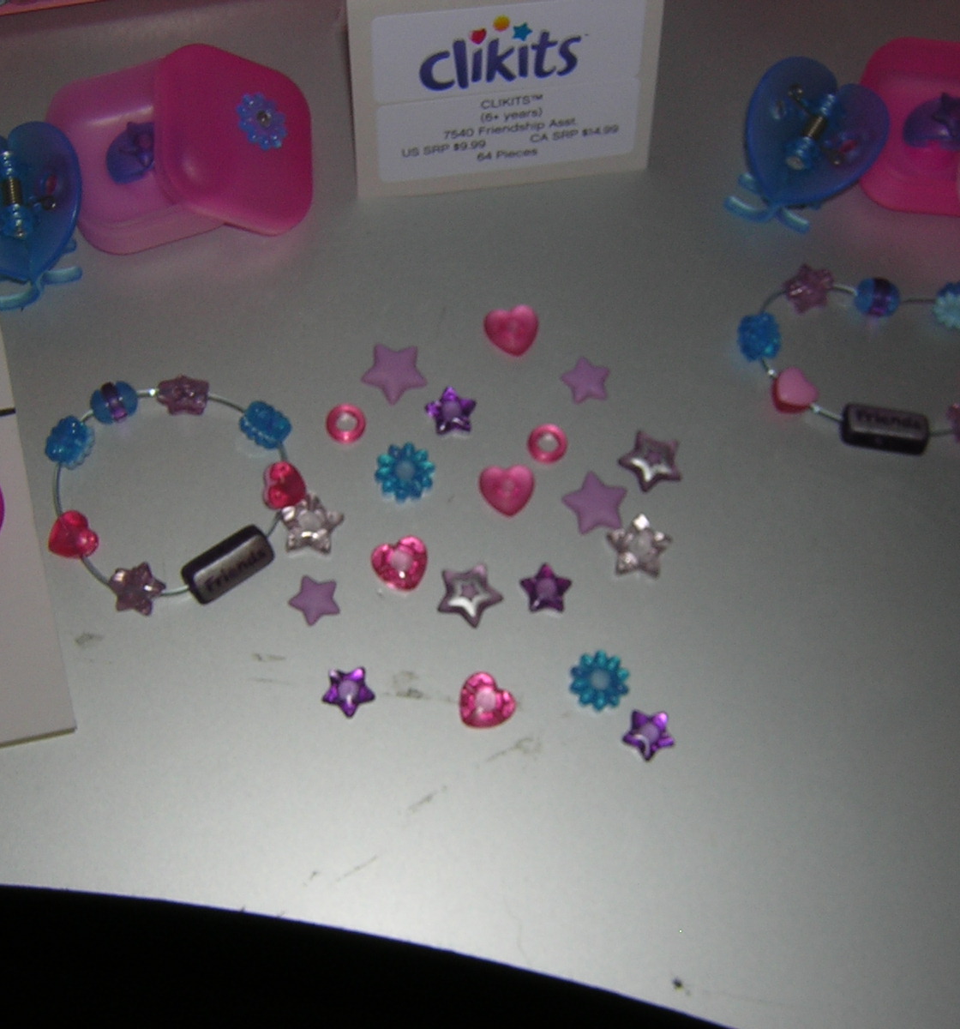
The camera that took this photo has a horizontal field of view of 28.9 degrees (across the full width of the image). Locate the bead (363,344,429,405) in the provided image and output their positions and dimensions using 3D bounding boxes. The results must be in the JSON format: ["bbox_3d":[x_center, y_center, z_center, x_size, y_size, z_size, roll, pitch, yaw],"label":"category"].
[{"bbox_3d":[-0.022,-0.036,0.475,0.016,0.004,0.015,3,76,-1],"label":"bead"}]

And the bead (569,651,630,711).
[{"bbox_3d":[0.030,0.042,0.466,0.015,0.005,0.015,1,76,-3],"label":"bead"}]

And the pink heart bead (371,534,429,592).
[{"bbox_3d":[-0.020,0.013,0.470,0.014,0.005,0.013,-15,77,-7],"label":"pink heart bead"}]

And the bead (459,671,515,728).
[{"bbox_3d":[0.002,0.045,0.455,0.013,0.005,0.014,-44,81,-11],"label":"bead"}]

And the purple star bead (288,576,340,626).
[{"bbox_3d":[-0.041,0.022,0.467,0.013,0.004,0.012,10,76,-1],"label":"purple star bead"}]

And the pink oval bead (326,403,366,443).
[{"bbox_3d":[-0.034,-0.023,0.479,0.010,0.004,0.010,1,76,-3],"label":"pink oval bead"}]

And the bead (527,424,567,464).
[{"bbox_3d":[0.018,-0.018,0.480,0.010,0.004,0.010,1,76,-3],"label":"bead"}]

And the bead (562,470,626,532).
[{"bbox_3d":[0.029,-0.003,0.468,0.016,0.004,0.015,-9,77,-4],"label":"bead"}]

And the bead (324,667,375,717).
[{"bbox_3d":[-0.032,0.044,0.455,0.013,0.005,0.012,-3,76,-2],"label":"bead"}]

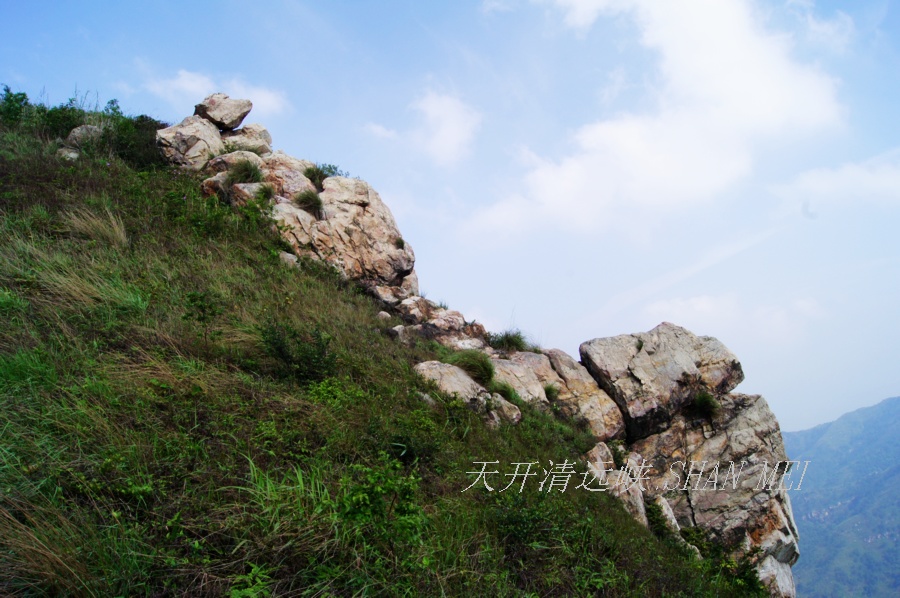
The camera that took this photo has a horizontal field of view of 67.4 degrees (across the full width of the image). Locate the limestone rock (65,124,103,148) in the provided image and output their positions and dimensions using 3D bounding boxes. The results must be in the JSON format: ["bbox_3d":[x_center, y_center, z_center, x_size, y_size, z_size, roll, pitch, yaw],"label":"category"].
[{"bbox_3d":[-10.055,-4.458,18.500,1.022,0.639,0.850,0,-8,0],"label":"limestone rock"}]

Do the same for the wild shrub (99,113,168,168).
[{"bbox_3d":[-8.656,-4.349,18.500,1.828,1.490,1.500,0,-8,0],"label":"wild shrub"}]

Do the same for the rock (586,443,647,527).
[{"bbox_3d":[2.321,2.586,9.400,0.795,1.112,0.750,0,-5,0],"label":"rock"}]

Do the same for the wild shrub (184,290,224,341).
[{"bbox_3d":[-2.753,0.184,7.500,0.436,0.539,0.430,0,-8,0],"label":"wild shrub"}]

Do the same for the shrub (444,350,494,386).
[{"bbox_3d":[0.318,1.196,11.600,0.809,0.601,0.720,0,-8,0],"label":"shrub"}]

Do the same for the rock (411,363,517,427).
[{"bbox_3d":[0.253,1.525,11.000,1.695,1.013,1.300,0,-8,0],"label":"rock"}]

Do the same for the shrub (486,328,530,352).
[{"bbox_3d":[1.128,0.800,13.000,0.831,0.449,0.750,0,-8,0],"label":"shrub"}]

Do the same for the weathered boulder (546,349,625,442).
[{"bbox_3d":[2.371,1.689,11.800,1.338,1.596,1.400,0,-8,0],"label":"weathered boulder"}]

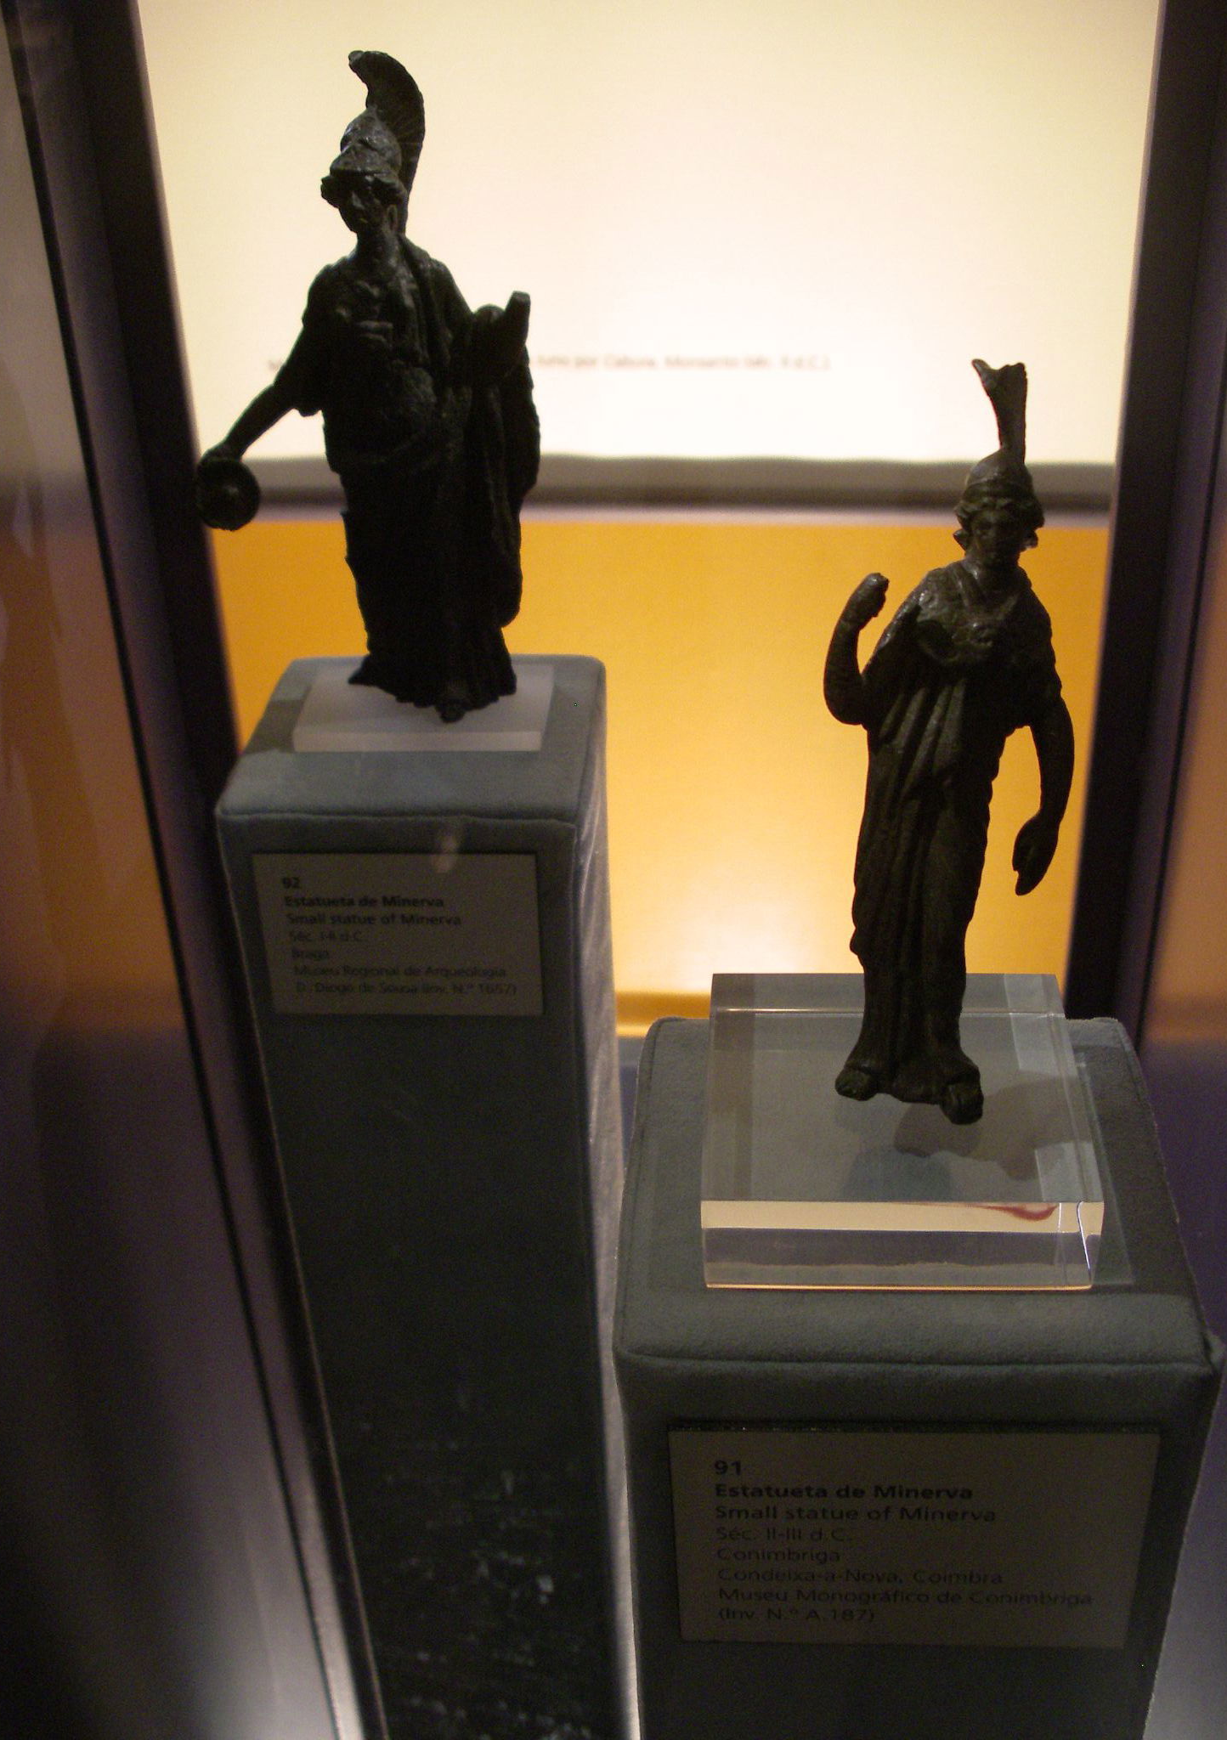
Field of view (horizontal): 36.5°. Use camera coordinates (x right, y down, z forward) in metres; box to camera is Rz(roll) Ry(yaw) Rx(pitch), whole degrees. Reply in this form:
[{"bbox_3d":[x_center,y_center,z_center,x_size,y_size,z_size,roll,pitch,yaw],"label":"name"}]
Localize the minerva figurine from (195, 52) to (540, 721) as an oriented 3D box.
[{"bbox_3d":[-0.084,-0.158,0.623,0.116,0.215,0.062,2,34,7],"label":"minerva figurine"}]

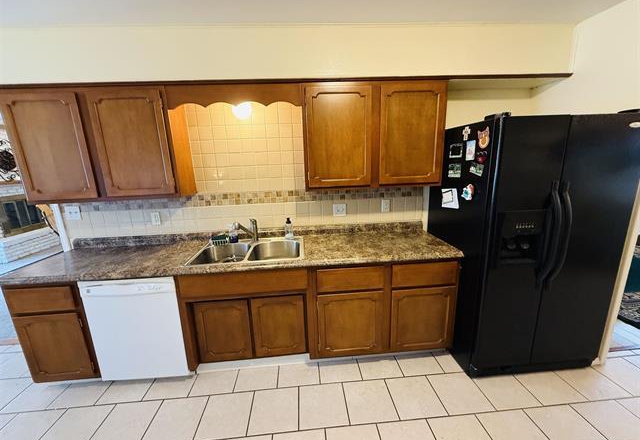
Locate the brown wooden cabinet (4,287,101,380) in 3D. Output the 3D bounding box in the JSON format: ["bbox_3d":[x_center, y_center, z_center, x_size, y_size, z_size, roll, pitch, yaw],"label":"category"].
[{"bbox_3d":[-1.803,0.705,2.024,0.450,0.737,0.625,-3,13,-4],"label":"brown wooden cabinet"}]

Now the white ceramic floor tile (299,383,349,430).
[{"bbox_3d":[0.020,1.225,1.705,0.308,0.010,0.311,-3,12,-4],"label":"white ceramic floor tile"}]

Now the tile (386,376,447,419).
[{"bbox_3d":[0.638,1.193,1.746,0.308,0.010,0.311,-3,12,-4],"label":"tile"}]

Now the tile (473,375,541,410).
[{"bbox_3d":[1.256,1.162,1.786,0.308,0.010,0.311,-3,12,-4],"label":"tile"}]

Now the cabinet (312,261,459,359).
[{"bbox_3d":[0.443,0.593,2.170,1.066,0.737,0.625,-3,13,-4],"label":"cabinet"}]

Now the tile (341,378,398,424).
[{"bbox_3d":[0.329,1.209,1.726,0.308,0.010,0.311,-3,12,-4],"label":"tile"}]

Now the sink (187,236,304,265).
[{"bbox_3d":[-0.538,0.327,2.068,0.835,0.190,0.570,-3,12,-4],"label":"sink"}]

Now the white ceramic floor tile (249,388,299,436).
[{"bbox_3d":[-0.289,1.240,1.685,0.308,0.010,0.311,-3,12,-4],"label":"white ceramic floor tile"}]

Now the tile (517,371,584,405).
[{"bbox_3d":[1.540,1.129,1.778,0.305,0.012,0.309,-3,13,-4],"label":"tile"}]

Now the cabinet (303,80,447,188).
[{"bbox_3d":[0.398,-0.638,2.050,1.060,0.749,0.320,-3,13,-4],"label":"cabinet"}]

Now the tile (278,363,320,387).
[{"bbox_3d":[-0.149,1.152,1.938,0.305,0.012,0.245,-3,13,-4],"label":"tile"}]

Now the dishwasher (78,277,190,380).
[{"bbox_3d":[-1.284,0.748,2.106,0.605,0.848,0.600,-3,12,-4],"label":"dishwasher"}]

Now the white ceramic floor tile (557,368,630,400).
[{"bbox_3d":[1.844,1.114,1.798,0.305,0.012,0.309,-3,13,-4],"label":"white ceramic floor tile"}]

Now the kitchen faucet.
[{"bbox_3d":[-0.626,0.105,2.211,0.075,0.205,0.240,6,15,34],"label":"kitchen faucet"}]

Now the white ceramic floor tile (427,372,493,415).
[{"bbox_3d":[0.947,1.178,1.766,0.308,0.010,0.311,-3,12,-4],"label":"white ceramic floor tile"}]

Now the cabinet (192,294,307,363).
[{"bbox_3d":[-0.526,0.746,2.169,0.800,0.515,0.550,-3,13,-4],"label":"cabinet"}]

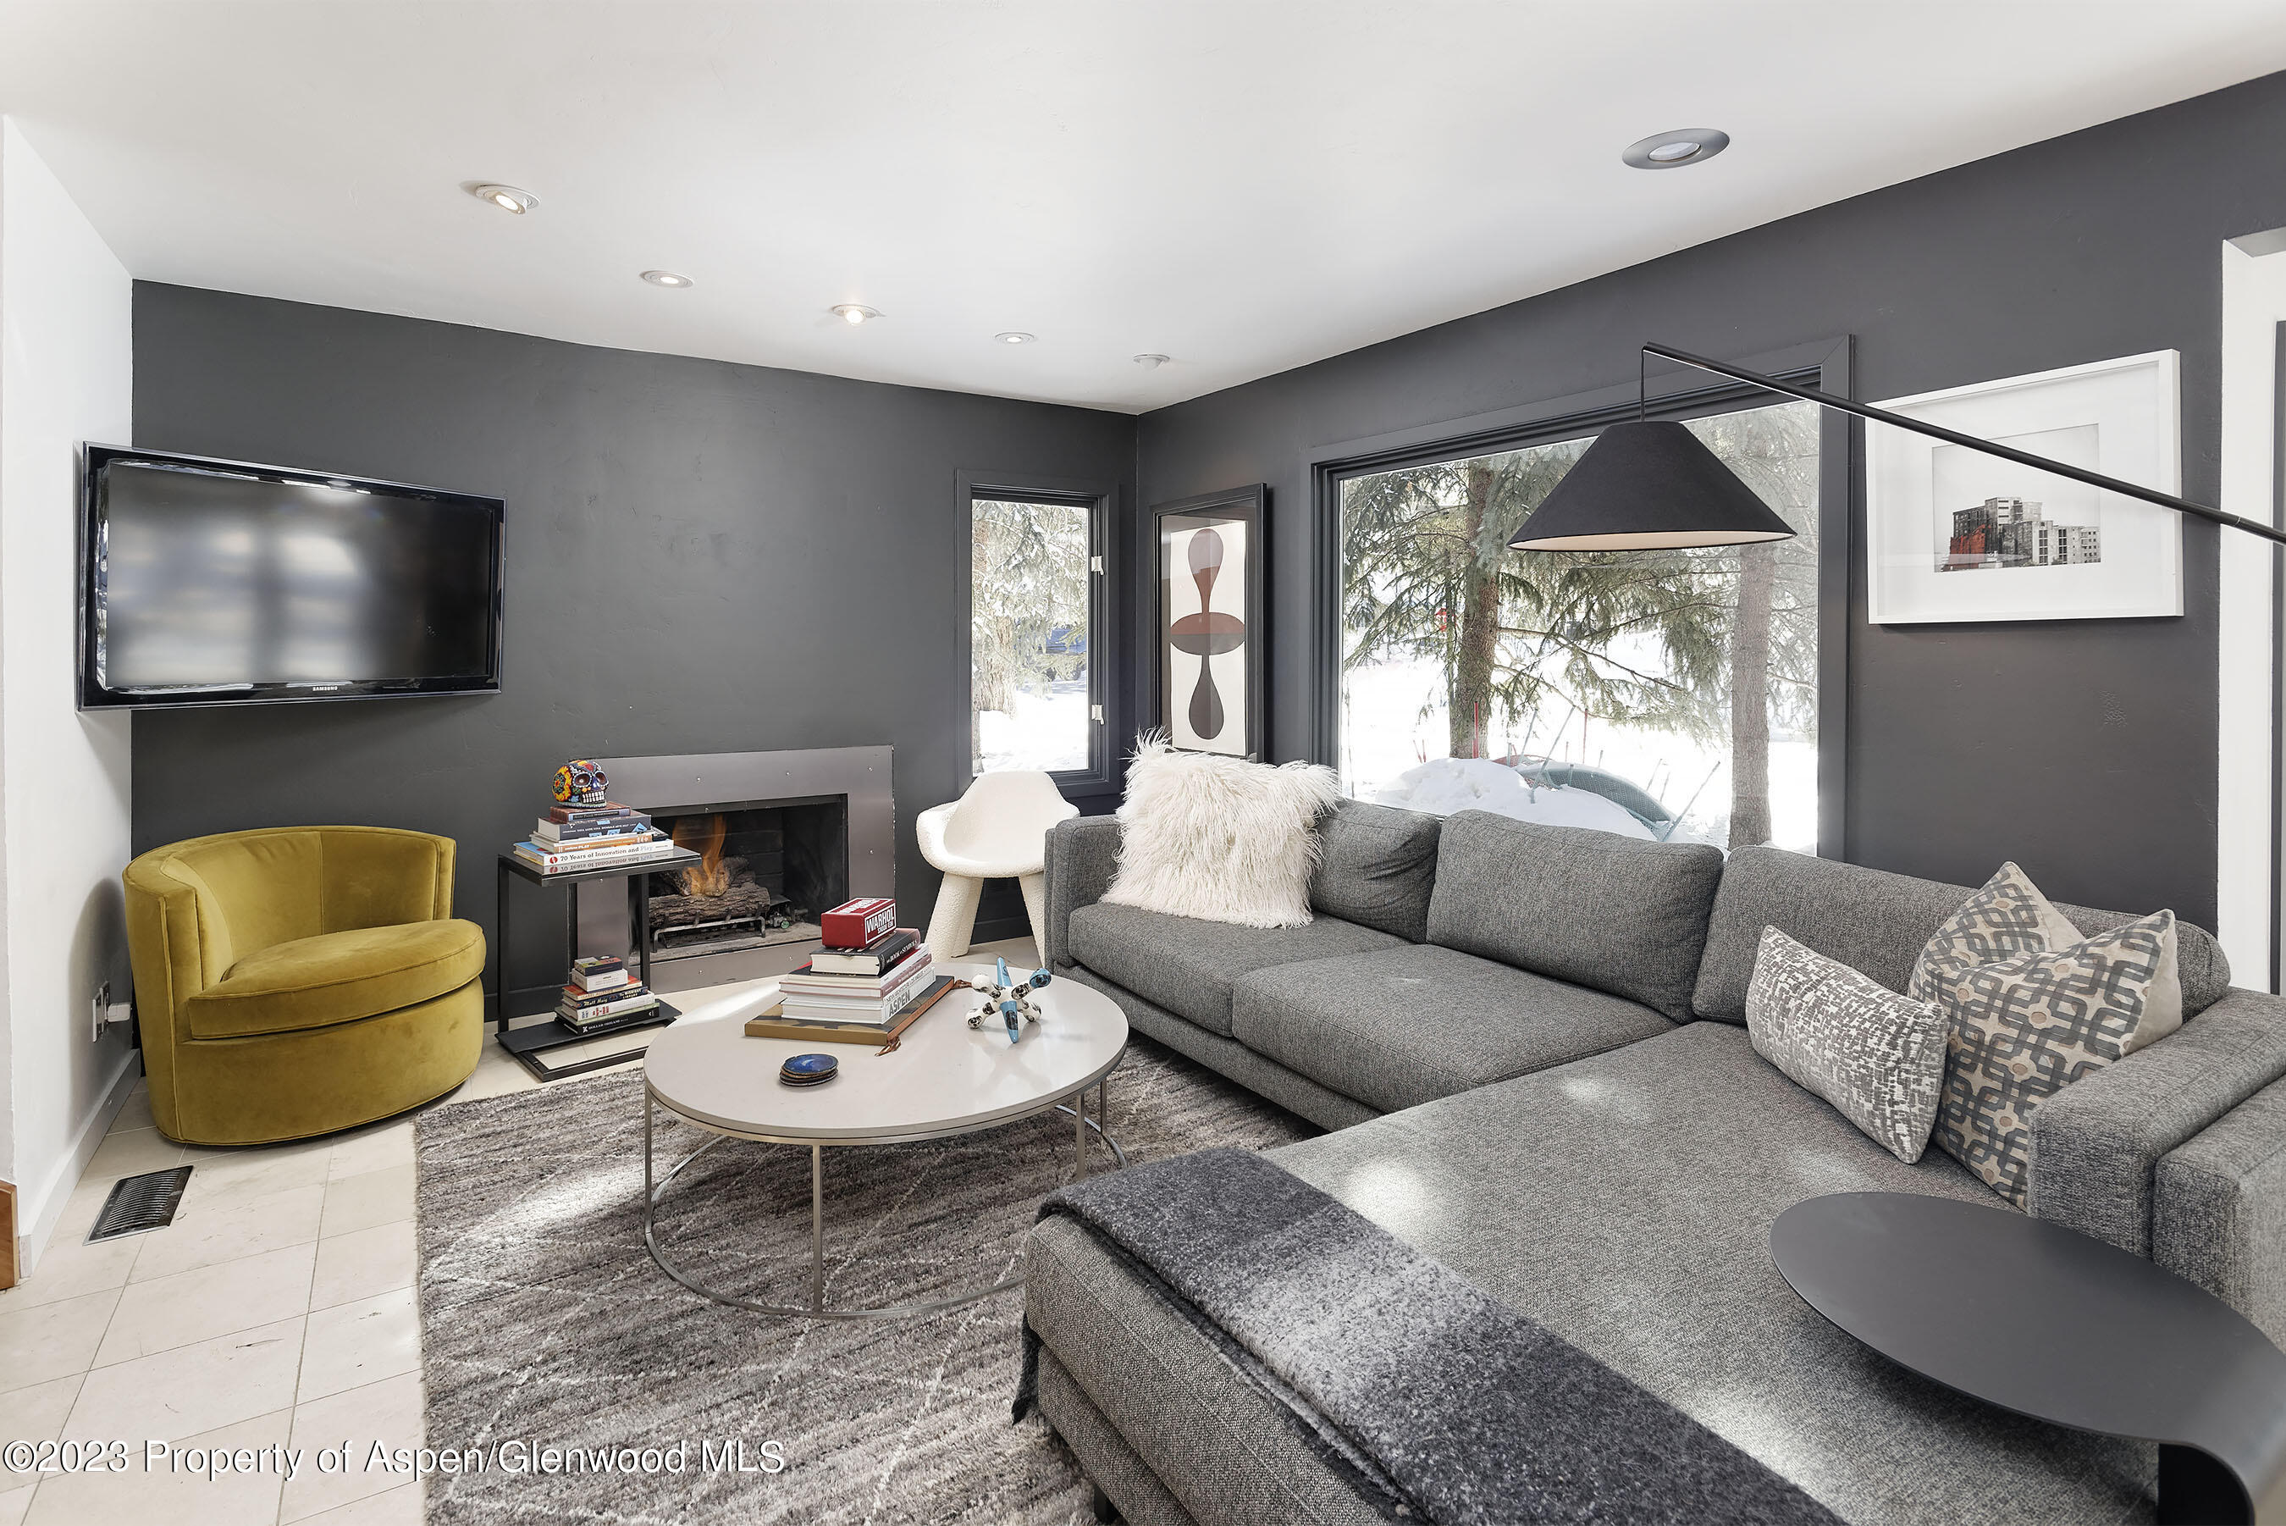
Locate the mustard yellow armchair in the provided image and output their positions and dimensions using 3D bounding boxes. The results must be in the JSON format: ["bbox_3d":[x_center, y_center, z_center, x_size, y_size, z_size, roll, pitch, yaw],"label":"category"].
[{"bbox_3d":[-2.345,0.588,3.107,0.830,0.730,0.815,1,4,18],"label":"mustard yellow armchair"}]

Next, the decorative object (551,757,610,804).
[{"bbox_3d":[-1.839,0.061,3.535,0.190,0.153,0.155,2,5,28],"label":"decorative object"}]

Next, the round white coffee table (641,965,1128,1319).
[{"bbox_3d":[-0.592,0.817,2.591,1.095,0.365,1.095,0,4,0],"label":"round white coffee table"}]

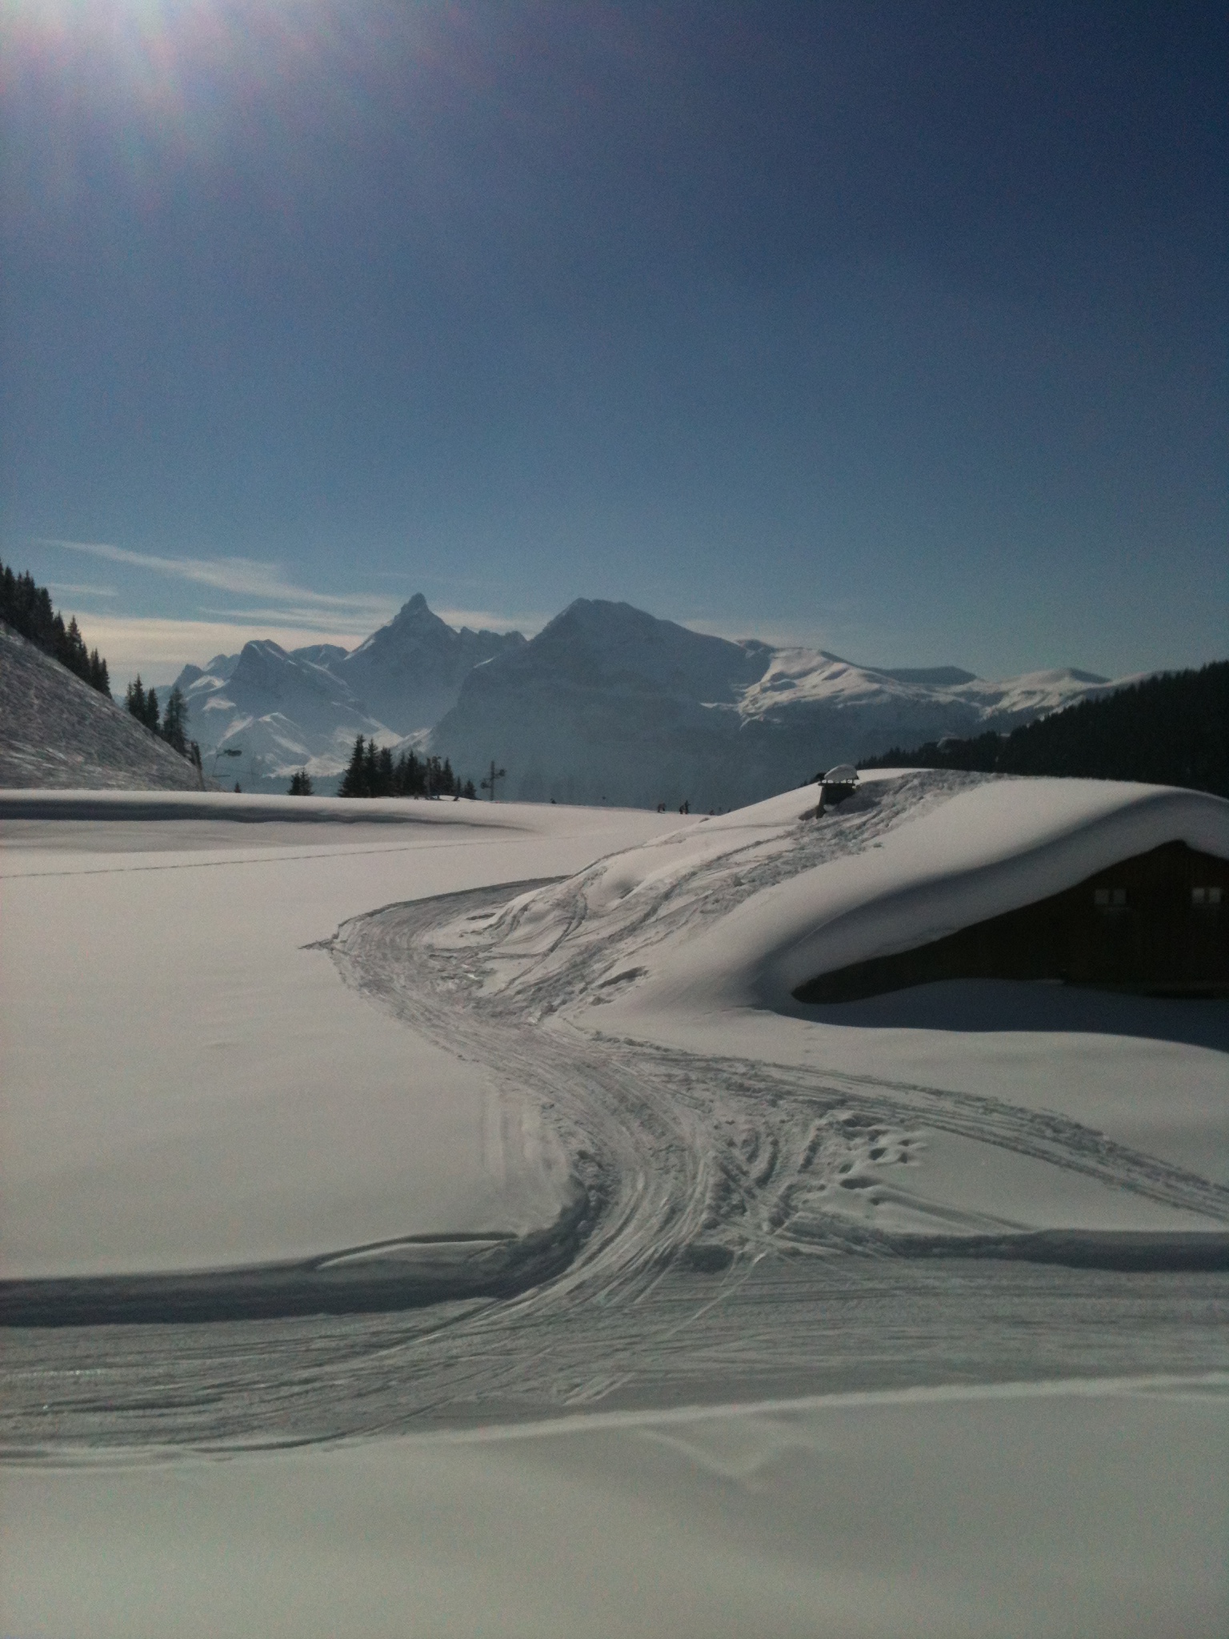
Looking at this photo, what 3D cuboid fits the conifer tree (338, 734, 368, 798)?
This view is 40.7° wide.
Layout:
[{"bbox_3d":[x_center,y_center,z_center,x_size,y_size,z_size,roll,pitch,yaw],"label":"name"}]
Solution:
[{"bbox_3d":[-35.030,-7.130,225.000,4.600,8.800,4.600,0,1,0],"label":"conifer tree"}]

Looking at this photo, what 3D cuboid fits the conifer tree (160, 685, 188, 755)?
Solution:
[{"bbox_3d":[-59.720,-13.470,225.000,3.700,9.900,3.700,0,1,0],"label":"conifer tree"}]

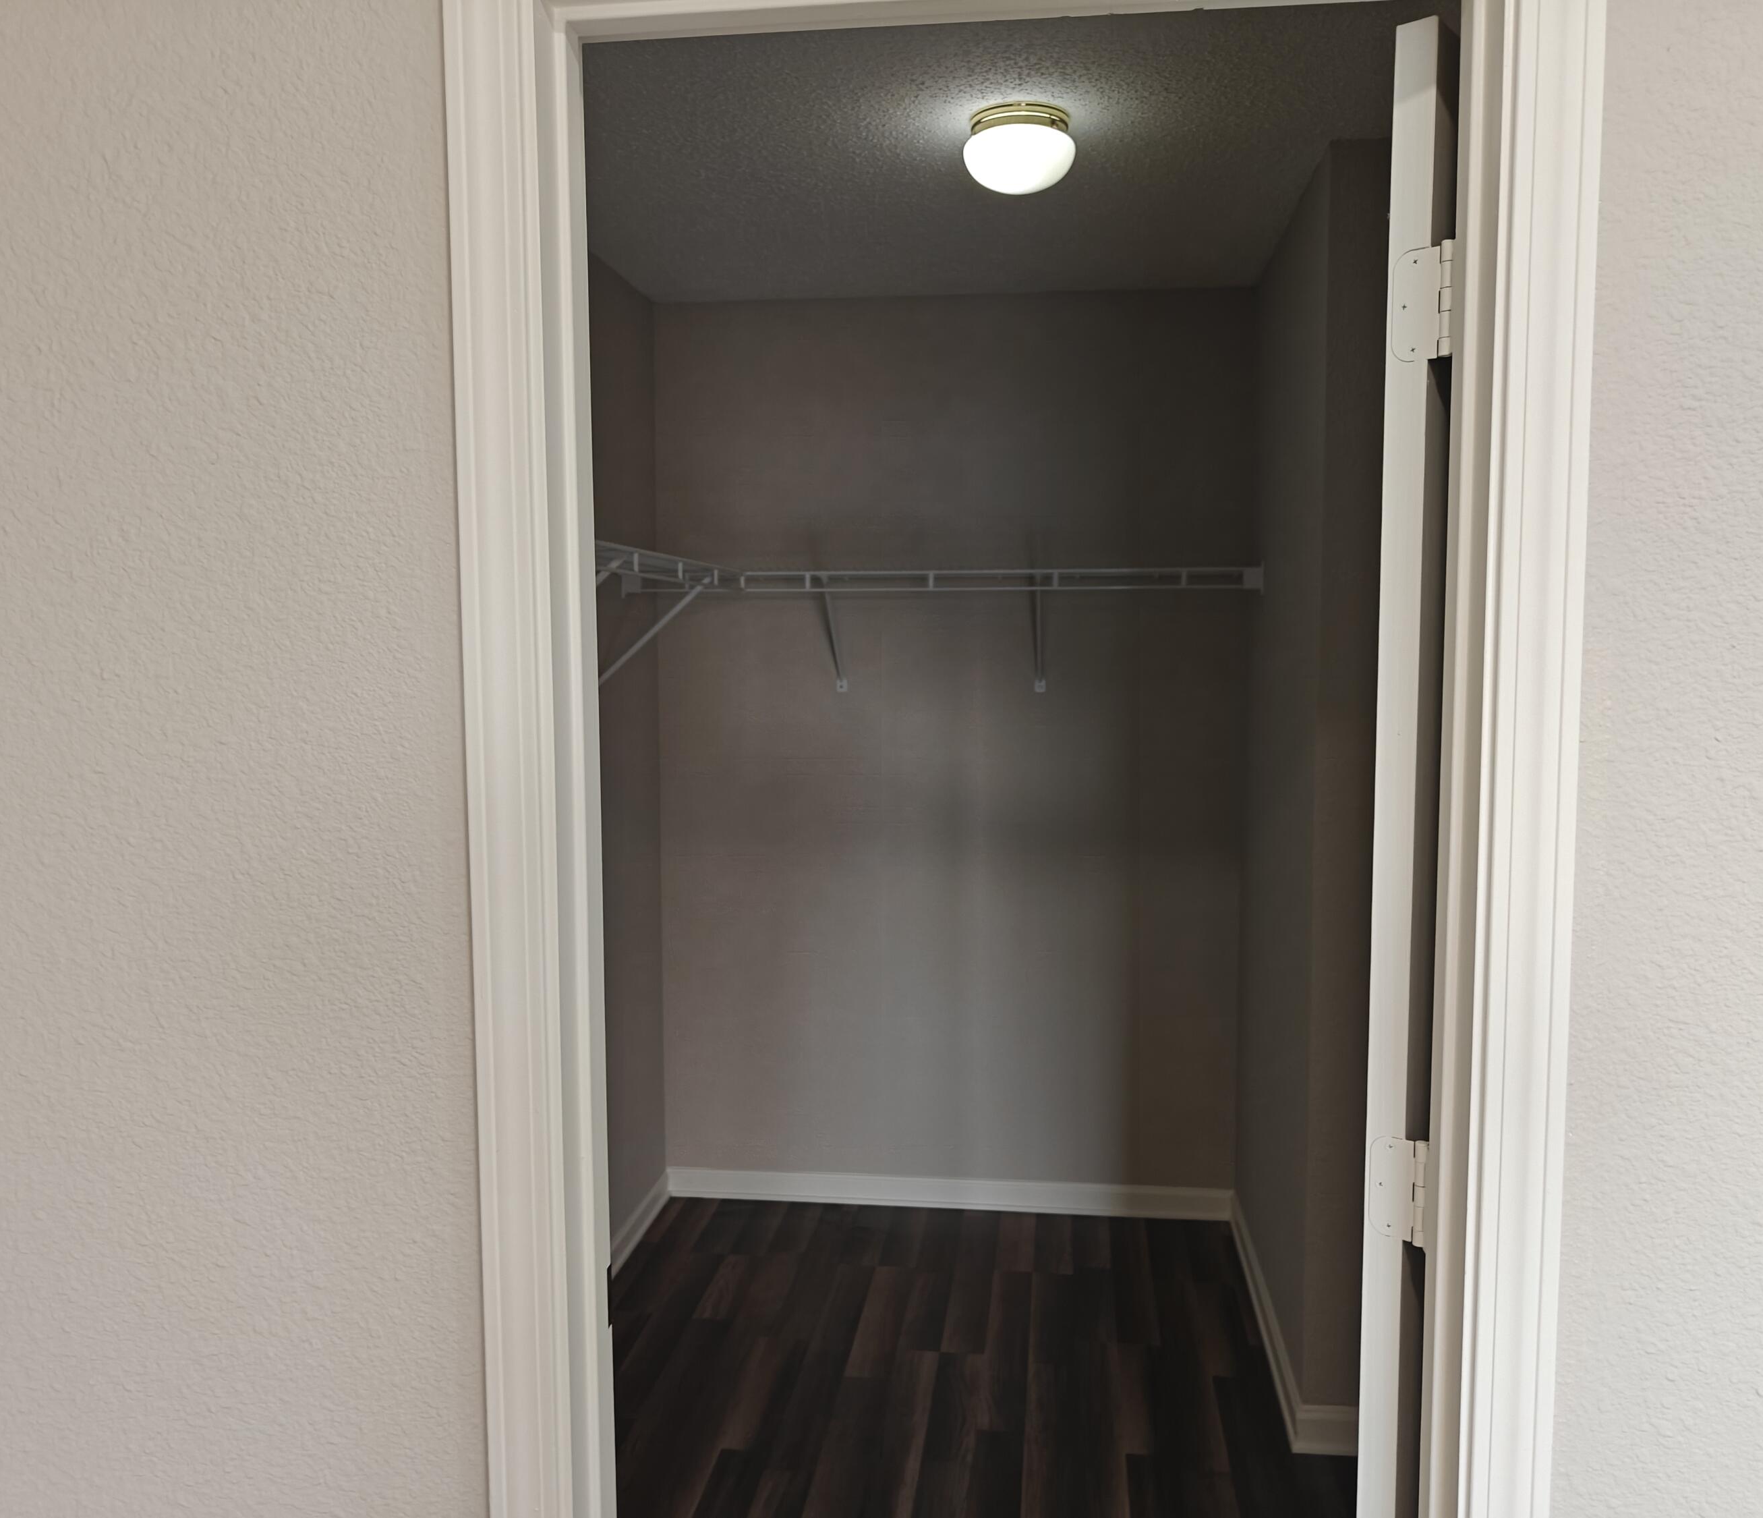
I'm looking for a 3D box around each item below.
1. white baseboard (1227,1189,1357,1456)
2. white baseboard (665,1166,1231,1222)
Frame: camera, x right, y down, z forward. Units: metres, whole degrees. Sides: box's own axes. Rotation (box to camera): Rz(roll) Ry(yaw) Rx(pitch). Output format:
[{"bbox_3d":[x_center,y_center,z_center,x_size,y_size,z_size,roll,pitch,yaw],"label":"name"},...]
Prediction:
[{"bbox_3d":[0.917,1.243,3.210,0.118,0.087,1.060,1,5,8],"label":"white baseboard"},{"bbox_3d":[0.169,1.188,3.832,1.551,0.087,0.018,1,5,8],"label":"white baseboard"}]

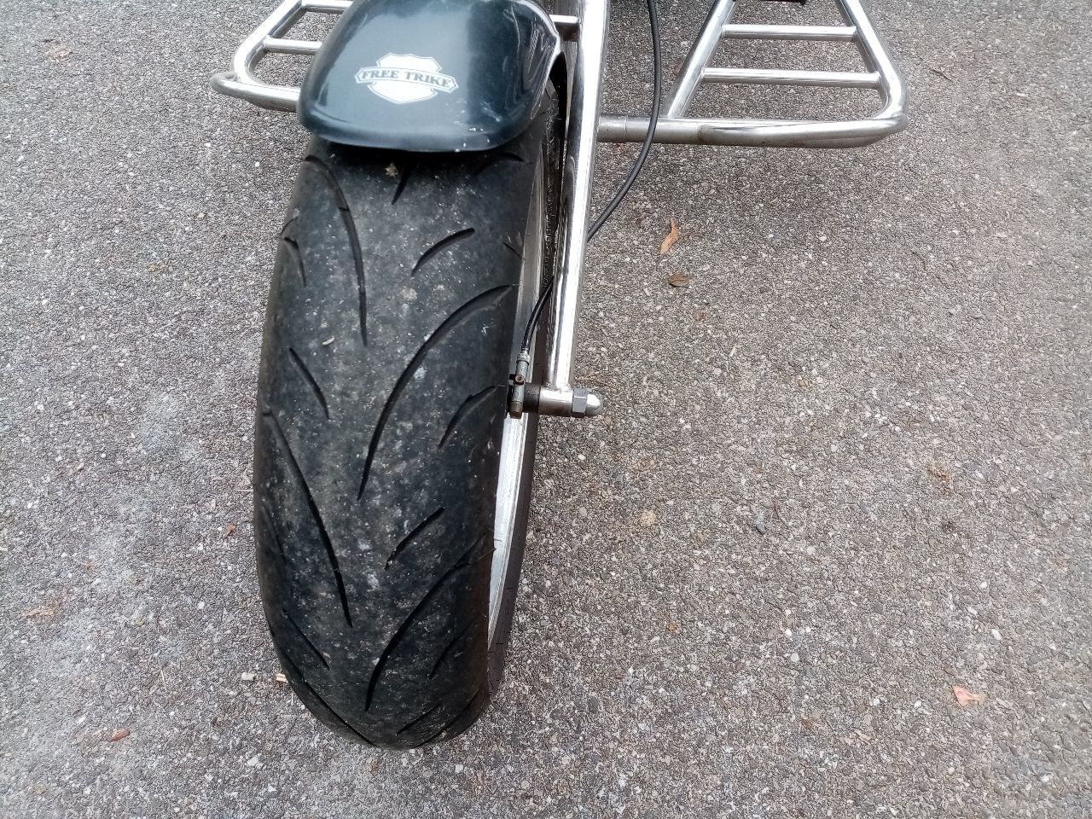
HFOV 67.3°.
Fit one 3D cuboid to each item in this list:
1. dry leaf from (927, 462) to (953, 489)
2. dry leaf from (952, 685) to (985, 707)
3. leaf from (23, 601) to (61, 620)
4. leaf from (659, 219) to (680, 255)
[{"bbox_3d":[0.520,0.086,1.085,0.037,0.007,0.030,25,61,13],"label":"dry leaf"},{"bbox_3d":[0.482,0.326,0.933,0.034,0.009,0.024,1,58,-2],"label":"dry leaf"},{"bbox_3d":[-0.587,0.236,0.956,0.043,0.006,0.016,-19,61,-13],"label":"leaf"},{"bbox_3d":[0.199,-0.272,1.297,0.023,0.010,0.077,16,59,8],"label":"leaf"}]

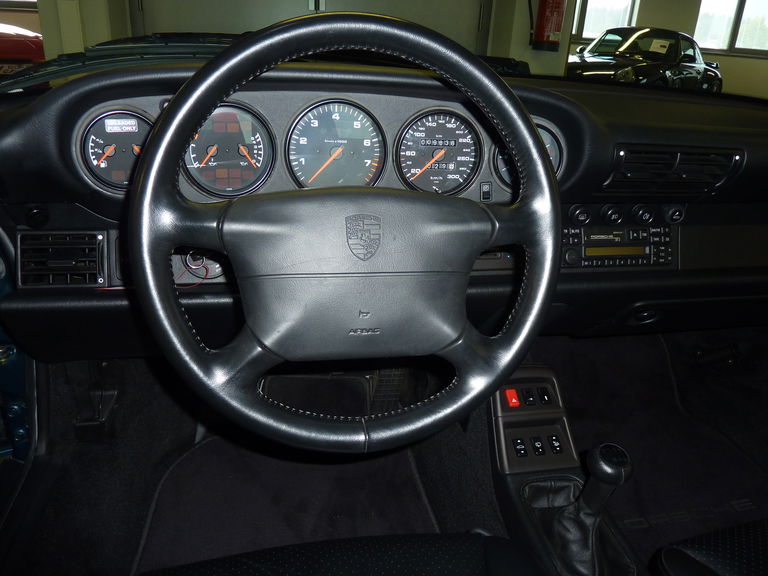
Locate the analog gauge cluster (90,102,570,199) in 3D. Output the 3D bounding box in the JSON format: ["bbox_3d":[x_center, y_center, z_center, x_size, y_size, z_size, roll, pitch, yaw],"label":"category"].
[{"bbox_3d":[-0.056,-0.171,0.695,0.588,0.128,0.060,-2,15,-11],"label":"analog gauge cluster"}]

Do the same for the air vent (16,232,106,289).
[{"bbox_3d":[-0.381,-0.036,0.662,0.097,0.068,0.040,-2,17,-11],"label":"air vent"}]

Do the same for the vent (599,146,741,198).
[{"bbox_3d":[0.384,-0.159,0.747,0.195,0.070,0.050,-2,25,-11],"label":"vent"}]

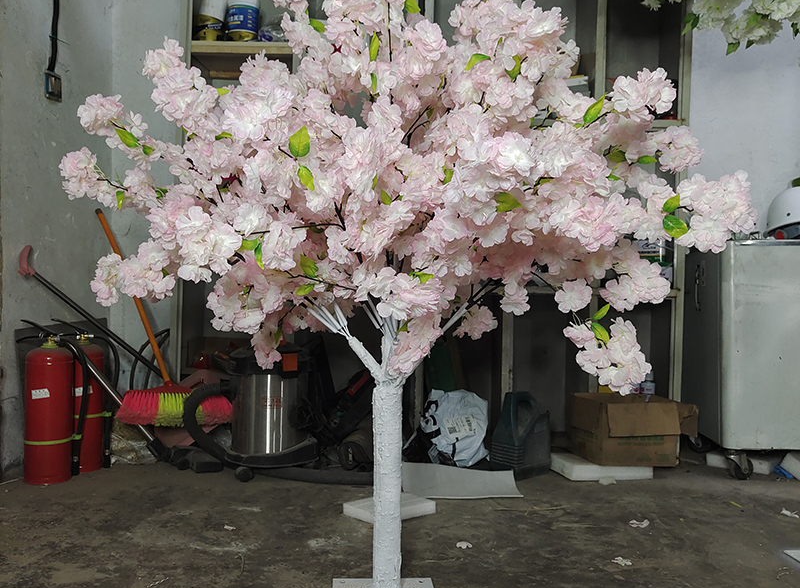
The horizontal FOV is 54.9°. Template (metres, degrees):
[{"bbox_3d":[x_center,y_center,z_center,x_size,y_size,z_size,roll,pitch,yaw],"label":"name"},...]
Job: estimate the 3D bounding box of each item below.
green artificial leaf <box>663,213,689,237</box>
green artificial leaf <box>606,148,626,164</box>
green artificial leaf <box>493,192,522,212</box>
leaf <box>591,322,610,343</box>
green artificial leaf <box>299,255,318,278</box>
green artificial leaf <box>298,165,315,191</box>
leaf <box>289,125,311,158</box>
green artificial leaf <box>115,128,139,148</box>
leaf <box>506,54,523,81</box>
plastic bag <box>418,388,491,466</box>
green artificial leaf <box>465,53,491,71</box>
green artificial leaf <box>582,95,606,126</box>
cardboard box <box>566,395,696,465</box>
[{"bbox_3d":[0.562,-0.140,1.570,0.066,0.044,0.015,39,3,-22],"label":"green artificial leaf"},{"bbox_3d":[0.473,-0.301,1.680,0.060,0.034,0.015,-13,-11,31],"label":"green artificial leaf"},{"bbox_3d":[0.210,-0.178,1.500,0.058,0.042,0.020,9,0,2],"label":"green artificial leaf"},{"bbox_3d":[0.423,0.083,1.630,0.036,0.064,0.015,-43,11,-3],"label":"leaf"},{"bbox_3d":[-0.189,-0.057,1.600,0.040,0.064,0.015,-38,0,-14],"label":"green artificial leaf"},{"bbox_3d":[-0.176,-0.220,1.460,0.032,0.058,0.020,-28,0,-17],"label":"green artificial leaf"},{"bbox_3d":[-0.186,-0.286,1.450,0.041,0.062,0.015,7,17,-7],"label":"leaf"},{"bbox_3d":[-0.605,-0.344,1.700,0.066,0.032,0.015,40,-18,0],"label":"green artificial leaf"},{"bbox_3d":[0.227,-0.449,1.530,0.036,0.060,0.015,13,0,8],"label":"leaf"},{"bbox_3d":[0.199,0.506,2.920,0.270,0.295,0.210,1,1,0],"label":"plastic bag"},{"bbox_3d":[0.161,-0.482,1.600,0.053,0.037,0.035,1,1,0],"label":"green artificial leaf"},{"bbox_3d":[0.361,-0.343,1.430,0.032,0.070,0.015,37,12,14],"label":"green artificial leaf"},{"bbox_3d":[0.874,0.505,2.918,0.335,0.225,0.235,0,3,-7],"label":"cardboard box"}]

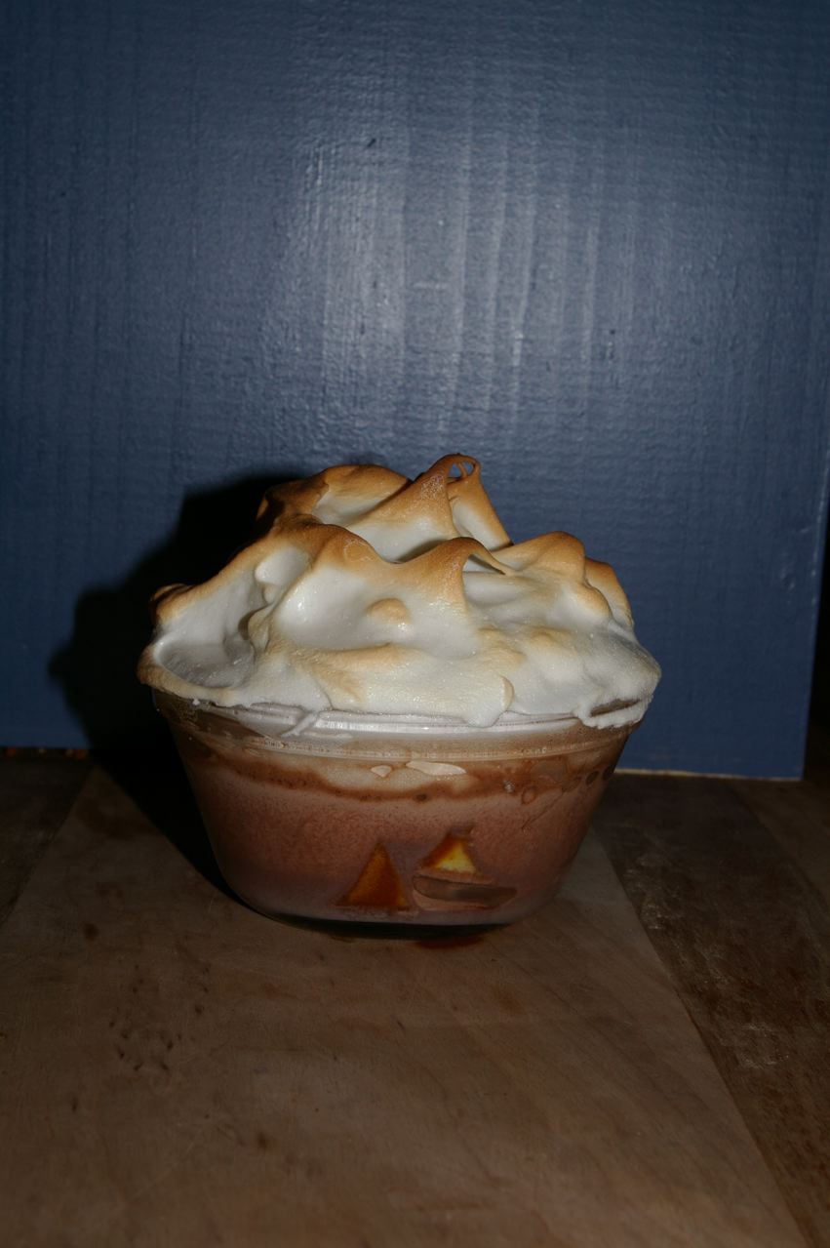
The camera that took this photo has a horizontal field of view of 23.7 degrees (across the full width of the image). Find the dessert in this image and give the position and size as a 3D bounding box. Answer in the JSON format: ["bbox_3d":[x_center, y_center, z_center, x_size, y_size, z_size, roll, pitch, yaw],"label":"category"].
[{"bbox_3d":[-0.002,0.012,0.419,0.110,0.095,0.108,2,10,0],"label":"dessert"}]

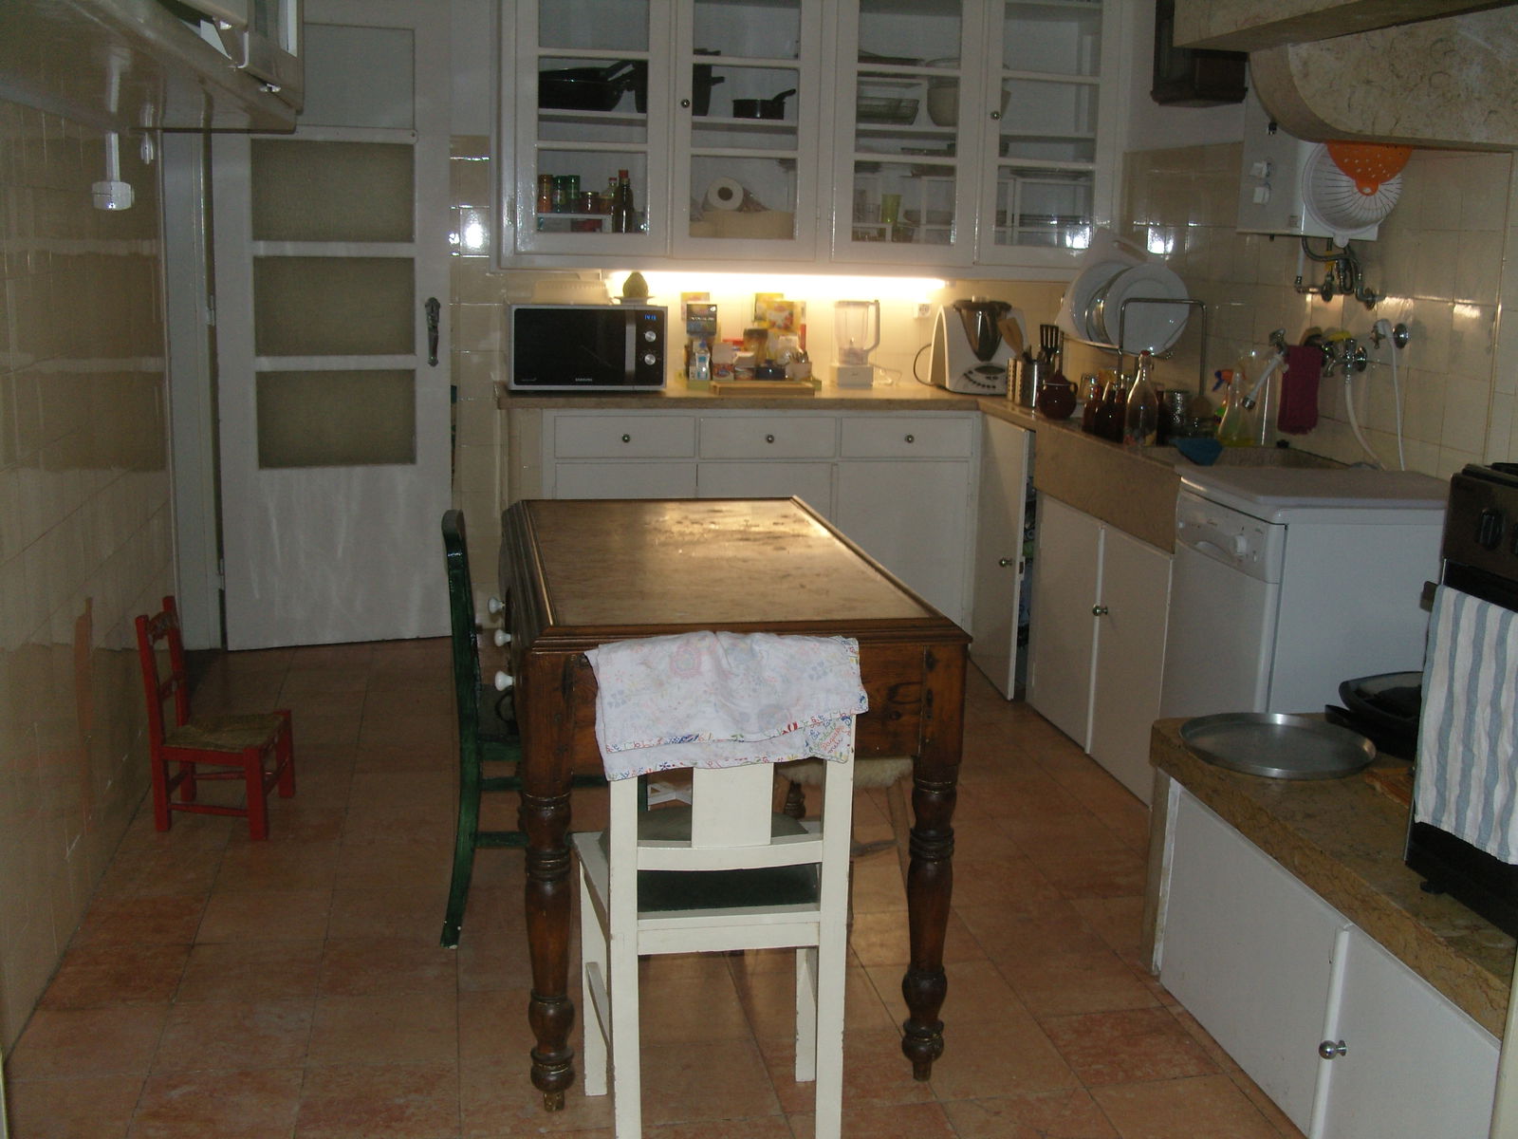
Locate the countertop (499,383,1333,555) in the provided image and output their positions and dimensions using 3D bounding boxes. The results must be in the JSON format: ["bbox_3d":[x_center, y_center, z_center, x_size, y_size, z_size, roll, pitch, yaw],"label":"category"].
[{"bbox_3d":[0.314,-0.350,4.880,2.104,0.218,2.114,0,11,-10],"label":"countertop"}]

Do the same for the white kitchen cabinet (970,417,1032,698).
[{"bbox_3d":[1.022,-0.052,5.240,0.546,0.794,0.576,0,11,-10],"label":"white kitchen cabinet"}]

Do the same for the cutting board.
[{"bbox_3d":[0.001,-0.587,5.381,0.327,0.032,0.228,-1,12,-10],"label":"cutting board"}]

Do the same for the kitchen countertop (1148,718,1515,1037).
[{"bbox_3d":[1.241,0.438,2.573,0.844,0.064,1.273,-1,12,-10],"label":"kitchen countertop"}]

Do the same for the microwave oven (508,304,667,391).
[{"bbox_3d":[-0.560,-0.720,5.368,0.489,0.268,0.355,-1,12,-10],"label":"microwave oven"}]

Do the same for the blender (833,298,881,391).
[{"bbox_3d":[0.331,-0.759,5.599,0.155,0.299,0.134,-1,12,-10],"label":"blender"}]

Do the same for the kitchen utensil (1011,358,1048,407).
[{"bbox_3d":[0.835,-0.578,5.158,0.104,0.147,0.104,-1,12,-10],"label":"kitchen utensil"}]

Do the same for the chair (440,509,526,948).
[{"bbox_3d":[-0.422,0.290,3.272,0.394,0.783,0.402,-1,12,-10],"label":"chair"}]

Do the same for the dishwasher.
[{"bbox_3d":[1.284,0.215,3.812,0.581,0.844,0.457,0,11,-10],"label":"dishwasher"}]

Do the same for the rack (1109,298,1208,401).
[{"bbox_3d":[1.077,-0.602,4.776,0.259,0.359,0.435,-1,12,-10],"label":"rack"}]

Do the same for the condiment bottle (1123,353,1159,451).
[{"bbox_3d":[0.983,-0.440,4.277,0.089,0.248,0.089,0,11,-10],"label":"condiment bottle"}]

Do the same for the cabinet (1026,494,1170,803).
[{"bbox_3d":[1.158,0.181,4.525,0.546,0.625,0.933,0,11,-10],"label":"cabinet"}]

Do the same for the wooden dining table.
[{"bbox_3d":[-0.117,0.338,3.084,0.671,0.780,1.156,-1,12,-10],"label":"wooden dining table"}]

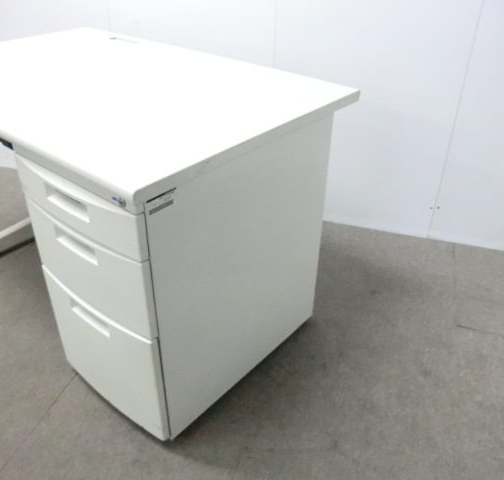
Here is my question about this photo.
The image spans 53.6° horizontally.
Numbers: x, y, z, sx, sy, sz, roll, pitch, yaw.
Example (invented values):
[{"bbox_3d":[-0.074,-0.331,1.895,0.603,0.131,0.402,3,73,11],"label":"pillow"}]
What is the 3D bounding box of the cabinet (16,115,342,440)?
[{"bbox_3d":[-0.160,0.020,1.297,0.395,0.647,0.634,25,40,31],"label":"cabinet"}]

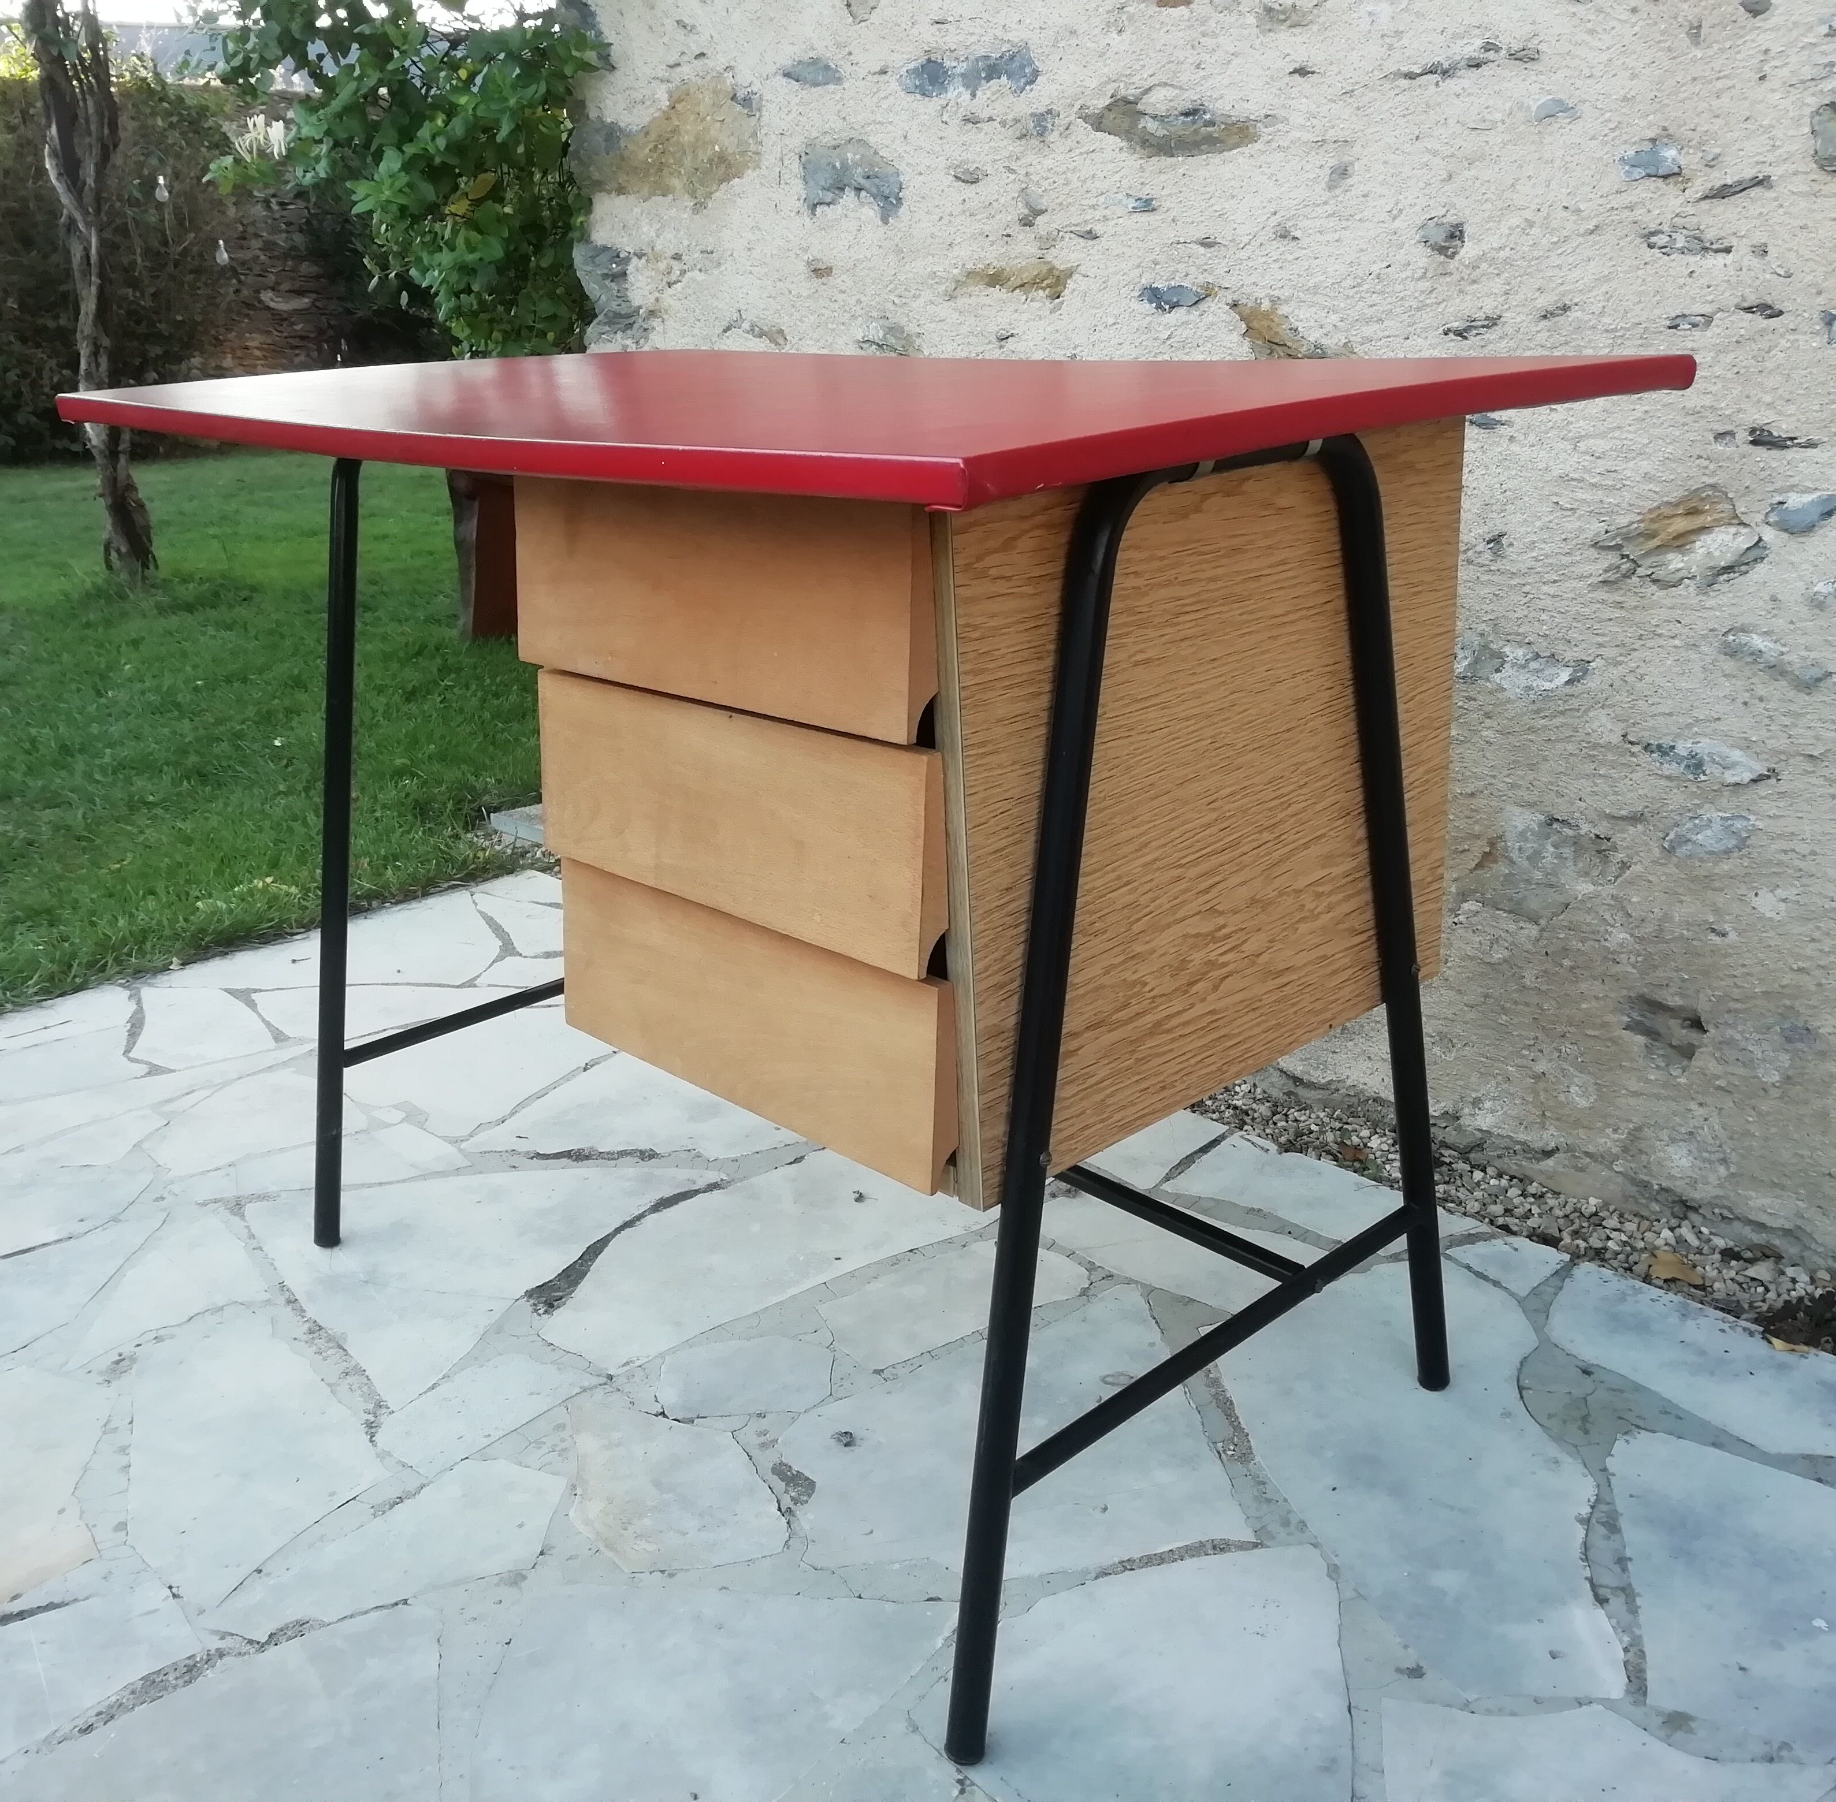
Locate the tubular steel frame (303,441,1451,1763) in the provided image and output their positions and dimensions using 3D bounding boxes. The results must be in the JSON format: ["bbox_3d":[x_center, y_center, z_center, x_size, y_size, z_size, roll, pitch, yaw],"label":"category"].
[{"bbox_3d":[-0.091,-0.004,1.367,0.514,0.722,0.857,-20,26,-38],"label":"tubular steel frame"}]

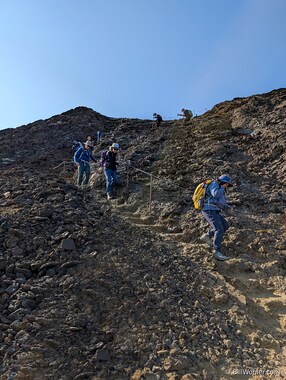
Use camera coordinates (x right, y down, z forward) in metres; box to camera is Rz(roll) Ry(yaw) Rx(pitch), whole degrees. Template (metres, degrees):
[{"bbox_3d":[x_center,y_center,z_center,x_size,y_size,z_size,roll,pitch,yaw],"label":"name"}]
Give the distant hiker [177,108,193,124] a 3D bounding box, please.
[{"bbox_3d":[3.461,-6.088,22.000,1.000,1.350,0.550,3,-6,-20],"label":"distant hiker"}]

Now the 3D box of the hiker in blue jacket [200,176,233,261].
[{"bbox_3d":[1.351,0.509,4.850,0.580,1.550,0.500,-1,-6,22],"label":"hiker in blue jacket"}]

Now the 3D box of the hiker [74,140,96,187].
[{"bbox_3d":[-2.071,-0.947,9.500,0.620,1.650,0.550,4,-7,-30],"label":"hiker"}]

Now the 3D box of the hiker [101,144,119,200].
[{"bbox_3d":[-0.955,-0.535,7.750,0.500,1.640,0.480,-4,-8,41],"label":"hiker"}]

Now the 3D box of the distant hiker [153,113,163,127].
[{"bbox_3d":[1.374,-6.653,25.000,0.800,1.380,0.520,4,-6,-25],"label":"distant hiker"}]

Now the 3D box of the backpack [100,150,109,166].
[{"bbox_3d":[-1.153,-0.943,7.900,0.240,0.470,0.300,-3,-7,37],"label":"backpack"}]

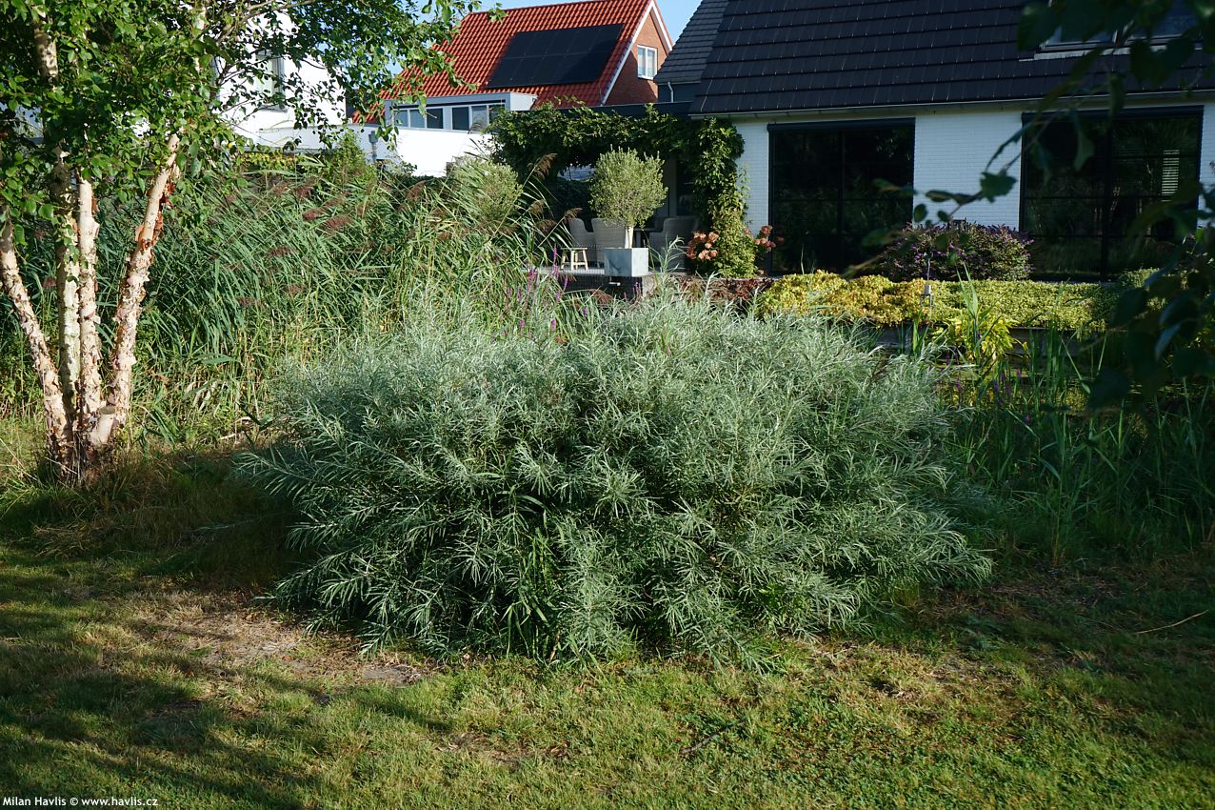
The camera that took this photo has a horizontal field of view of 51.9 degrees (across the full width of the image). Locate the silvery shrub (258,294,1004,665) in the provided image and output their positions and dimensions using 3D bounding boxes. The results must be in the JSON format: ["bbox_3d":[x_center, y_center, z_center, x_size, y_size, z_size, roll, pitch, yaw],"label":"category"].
[{"bbox_3d":[0.034,0.098,5.739,3.350,1.150,2.600,-1,9,0],"label":"silvery shrub"}]

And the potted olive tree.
[{"bbox_3d":[0.382,-3.392,22.100,1.380,2.200,1.380,4,11,28],"label":"potted olive tree"}]

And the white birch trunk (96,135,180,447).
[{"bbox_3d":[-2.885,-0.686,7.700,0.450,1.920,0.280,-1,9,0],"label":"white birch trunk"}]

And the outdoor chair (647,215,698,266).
[{"bbox_3d":[1.203,-3.045,23.300,0.640,0.930,0.620,5,11,32],"label":"outdoor chair"}]

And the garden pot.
[{"bbox_3d":[0.332,-2.541,22.100,0.580,0.490,0.580,4,11,28],"label":"garden pot"}]

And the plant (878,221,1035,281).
[{"bbox_3d":[5.082,-2.226,18.300,2.300,0.950,1.200,4,11,28],"label":"plant"}]

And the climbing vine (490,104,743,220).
[{"bbox_3d":[0.094,-4.273,22.300,4.850,2.050,0.800,4,11,28],"label":"climbing vine"}]

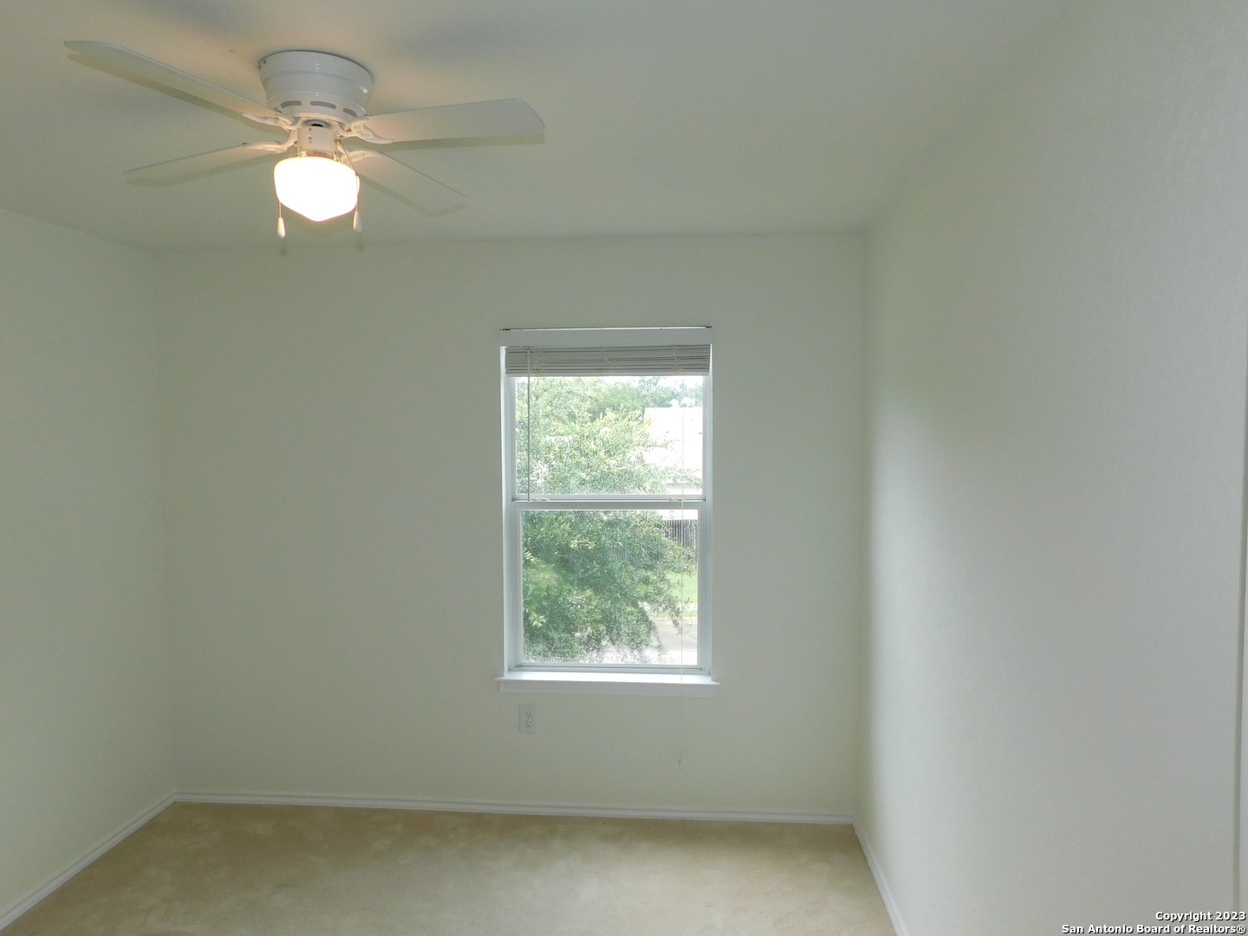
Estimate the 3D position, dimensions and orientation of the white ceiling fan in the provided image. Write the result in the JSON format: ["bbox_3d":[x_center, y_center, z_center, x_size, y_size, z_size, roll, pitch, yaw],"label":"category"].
[{"bbox_3d":[-0.650,-0.669,1.761,1.020,0.335,1.020,1,4,19],"label":"white ceiling fan"}]

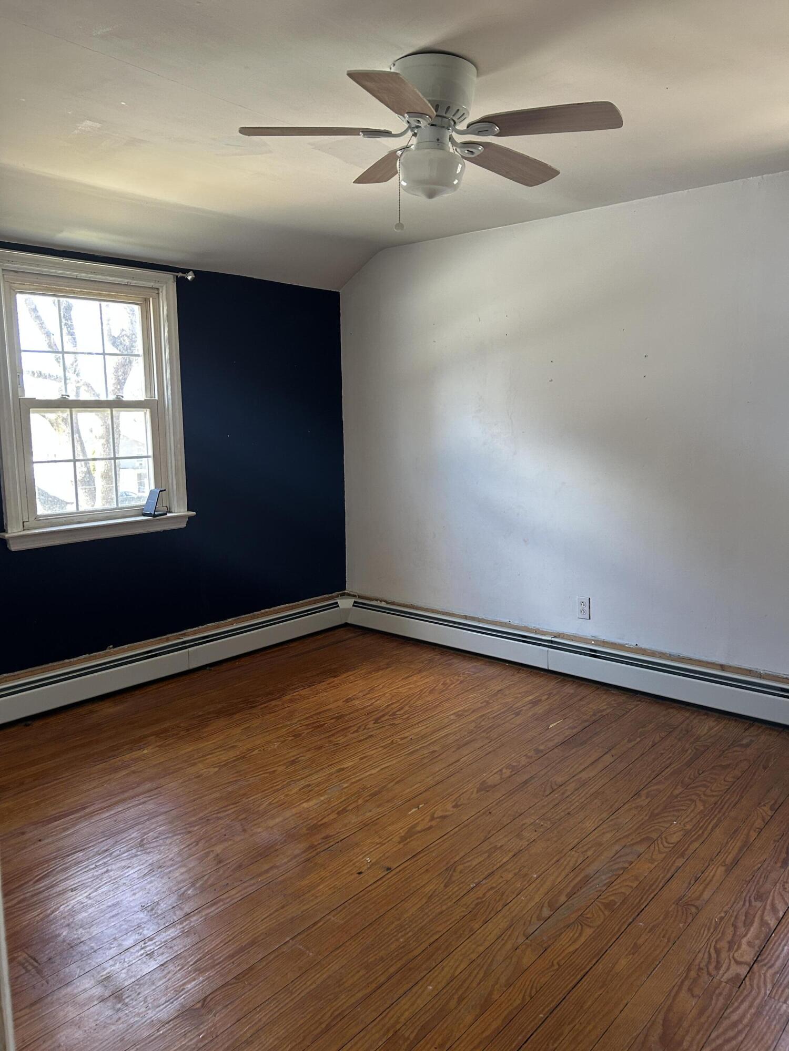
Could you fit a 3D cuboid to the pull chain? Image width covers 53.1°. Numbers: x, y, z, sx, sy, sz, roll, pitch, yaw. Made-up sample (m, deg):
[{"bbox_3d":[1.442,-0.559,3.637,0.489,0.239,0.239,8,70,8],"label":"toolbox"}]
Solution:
[{"bbox_3d":[0.029,-0.975,2.247,0.060,0.268,0.034,-3,8,-17],"label":"pull chain"}]

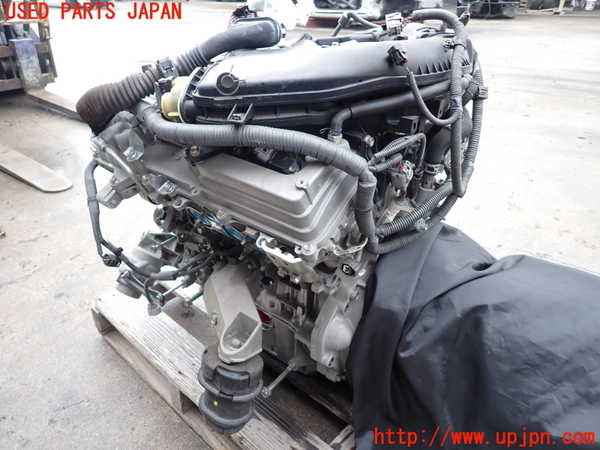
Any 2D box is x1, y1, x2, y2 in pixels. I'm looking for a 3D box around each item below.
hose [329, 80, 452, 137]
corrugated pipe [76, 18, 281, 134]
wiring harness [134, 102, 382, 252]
[{"bbox_3d":[0.176,-0.220,0.801,0.265,0.075,0.045,-16,38,-26],"label":"hose"},{"bbox_3d":[-0.228,-0.320,0.911,0.440,0.160,0.095,-19,39,-29],"label":"corrugated pipe"},{"bbox_3d":[-0.100,-0.111,0.771,0.510,0.155,0.095,21,38,26],"label":"wiring harness"}]

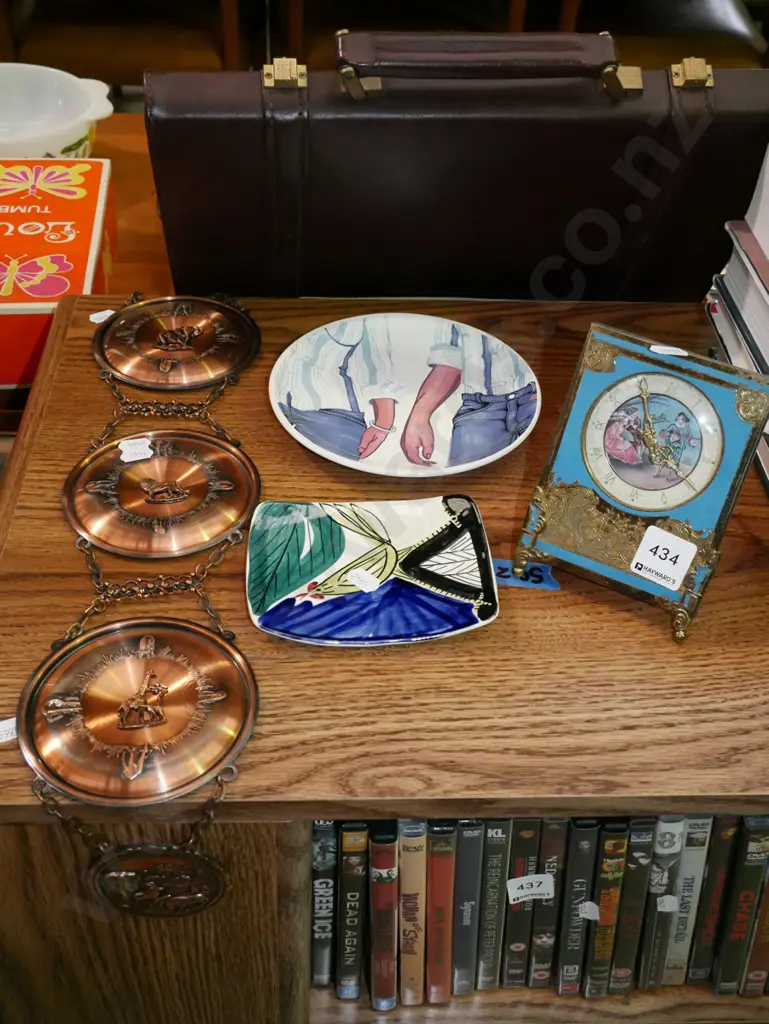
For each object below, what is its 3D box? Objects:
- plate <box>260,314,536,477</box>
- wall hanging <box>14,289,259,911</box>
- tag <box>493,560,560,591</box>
[{"bbox_3d":[0.013,-0.067,0.633,0.159,0.021,0.159,1,43,-4],"label":"plate"},{"bbox_3d":[-0.127,0.015,0.631,0.112,0.092,0.430,-1,43,-5],"label":"wall hanging"},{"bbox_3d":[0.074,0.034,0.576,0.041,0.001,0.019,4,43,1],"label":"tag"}]

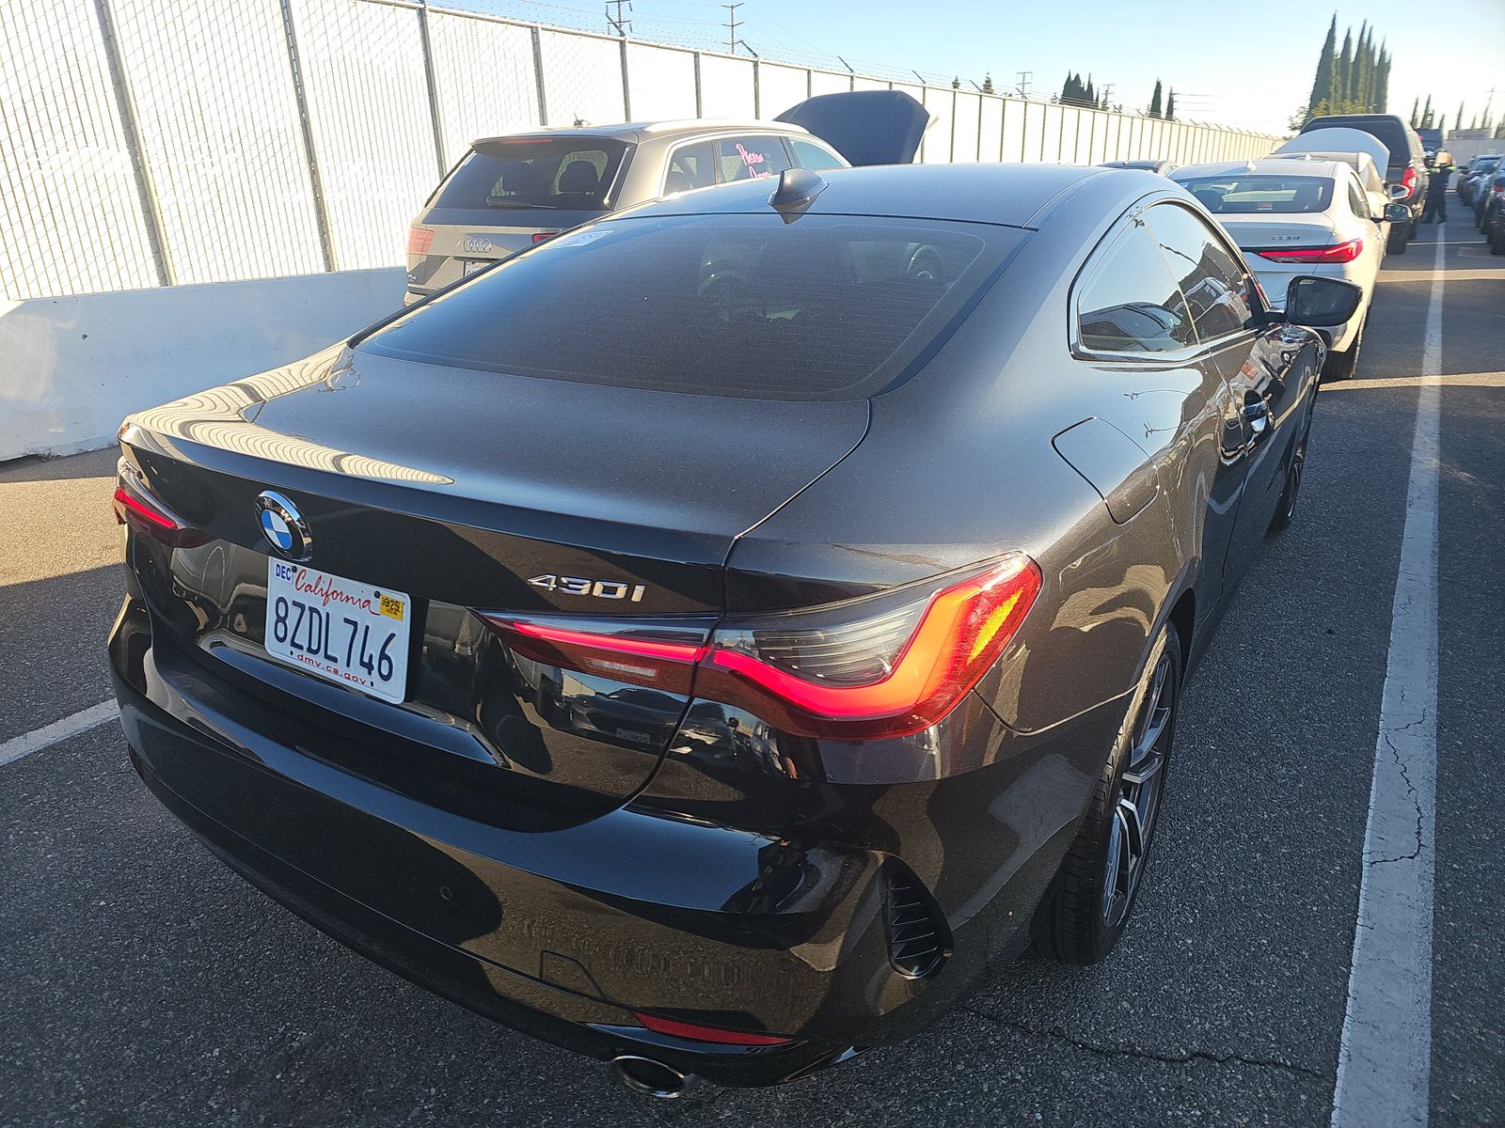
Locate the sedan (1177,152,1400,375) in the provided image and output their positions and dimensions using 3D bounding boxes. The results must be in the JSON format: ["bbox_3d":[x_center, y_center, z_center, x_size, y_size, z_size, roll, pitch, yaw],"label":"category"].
[{"bbox_3d":[4.248,-2.565,8.418,1.830,1.430,4.620,11,24,31],"label":"sedan"}]

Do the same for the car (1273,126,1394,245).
[{"bbox_3d":[7.471,-4.731,13.415,1.850,1.780,4.650,11,24,31],"label":"car"}]

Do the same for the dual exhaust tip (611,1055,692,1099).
[{"bbox_3d":[-0.109,0.605,1.212,0.100,0.085,0.100,12,24,31],"label":"dual exhaust tip"}]

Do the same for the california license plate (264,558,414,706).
[{"bbox_3d":[-0.568,0.083,1.354,0.305,0.152,0.012,12,11,31],"label":"california license plate"}]

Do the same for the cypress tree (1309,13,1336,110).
[{"bbox_3d":[46.233,-37.261,81.058,1.900,12.900,1.900,11,24,31],"label":"cypress tree"}]

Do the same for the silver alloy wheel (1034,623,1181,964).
[{"bbox_3d":[0.639,0.403,1.936,0.235,0.655,0.655,11,24,31],"label":"silver alloy wheel"}]

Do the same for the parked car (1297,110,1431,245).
[{"bbox_3d":[10.552,-6.598,17.504,2.000,1.950,5.700,12,24,31],"label":"parked car"}]

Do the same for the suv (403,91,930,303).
[{"bbox_3d":[-0.311,-2.559,7.927,1.980,1.880,5.050,12,24,31],"label":"suv"}]

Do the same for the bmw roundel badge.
[{"bbox_3d":[-0.593,-0.049,1.270,0.095,0.095,0.013,12,35,31],"label":"bmw roundel badge"}]

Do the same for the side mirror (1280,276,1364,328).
[{"bbox_3d":[1.726,-0.794,3.035,0.215,0.150,0.130,12,24,31],"label":"side mirror"}]

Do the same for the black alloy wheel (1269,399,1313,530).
[{"bbox_3d":[2.154,-0.484,4.161,0.235,0.655,0.655,11,24,31],"label":"black alloy wheel"}]

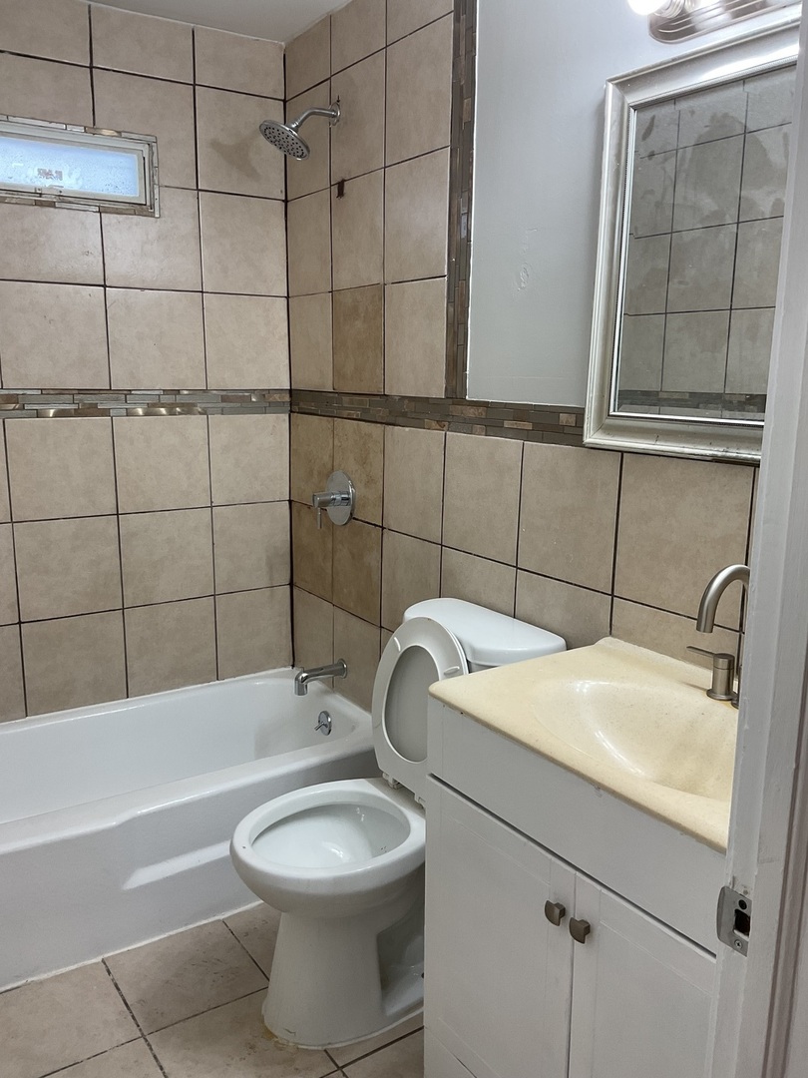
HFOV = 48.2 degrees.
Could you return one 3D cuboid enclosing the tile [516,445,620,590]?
[{"bbox_3d":[0.363,-0.054,1.996,0.010,0.298,0.306,-7,13,-32],"label":"tile"}]

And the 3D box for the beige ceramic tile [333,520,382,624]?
[{"bbox_3d":[-0.140,0.091,2.805,0.010,0.300,0.301,-7,13,-32],"label":"beige ceramic tile"}]

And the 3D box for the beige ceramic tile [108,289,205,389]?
[{"bbox_3d":[-0.774,-0.624,2.834,0.304,0.300,0.012,-7,13,-32],"label":"beige ceramic tile"}]

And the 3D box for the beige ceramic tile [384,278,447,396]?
[{"bbox_3d":[0.033,-0.539,2.438,0.012,0.300,0.300,-7,13,-32],"label":"beige ceramic tile"}]

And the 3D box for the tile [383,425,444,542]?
[{"bbox_3d":[0.028,-0.156,2.504,0.010,0.298,0.302,-7,13,-32],"label":"tile"}]

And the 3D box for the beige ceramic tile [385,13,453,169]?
[{"bbox_3d":[0.036,-1.132,2.304,0.010,0.298,0.299,-7,13,-32],"label":"beige ceramic tile"}]

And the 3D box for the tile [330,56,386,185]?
[{"bbox_3d":[-0.130,-1.195,2.583,0.010,0.301,0.304,-7,13,-32],"label":"tile"}]

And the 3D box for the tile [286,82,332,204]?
[{"bbox_3d":[-0.295,-1.234,2.808,0.010,0.298,0.306,-7,13,-32],"label":"tile"}]

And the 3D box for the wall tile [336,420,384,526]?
[{"bbox_3d":[-0.137,-0.206,2.747,0.010,0.298,0.301,-7,13,-32],"label":"wall tile"}]

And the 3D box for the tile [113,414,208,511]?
[{"bbox_3d":[-0.779,-0.241,2.917,0.305,0.300,0.010,-7,13,-32],"label":"tile"}]

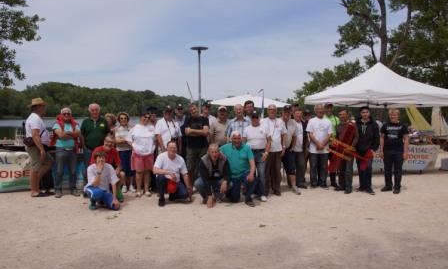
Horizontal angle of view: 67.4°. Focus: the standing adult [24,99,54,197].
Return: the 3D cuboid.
[{"bbox_3d":[-3.466,0.253,6.330,0.540,1.830,0.500,0,4,-3],"label":"standing adult"}]

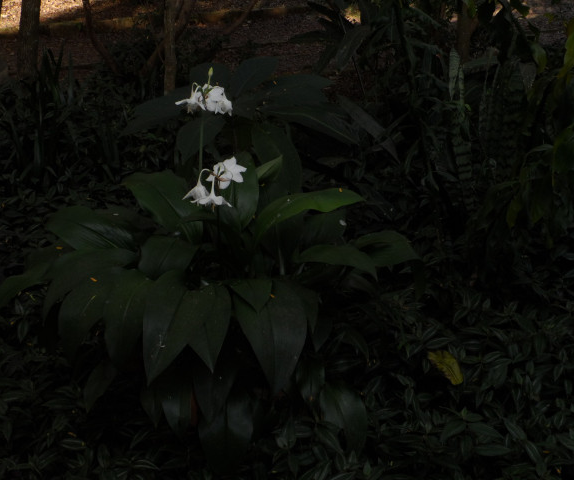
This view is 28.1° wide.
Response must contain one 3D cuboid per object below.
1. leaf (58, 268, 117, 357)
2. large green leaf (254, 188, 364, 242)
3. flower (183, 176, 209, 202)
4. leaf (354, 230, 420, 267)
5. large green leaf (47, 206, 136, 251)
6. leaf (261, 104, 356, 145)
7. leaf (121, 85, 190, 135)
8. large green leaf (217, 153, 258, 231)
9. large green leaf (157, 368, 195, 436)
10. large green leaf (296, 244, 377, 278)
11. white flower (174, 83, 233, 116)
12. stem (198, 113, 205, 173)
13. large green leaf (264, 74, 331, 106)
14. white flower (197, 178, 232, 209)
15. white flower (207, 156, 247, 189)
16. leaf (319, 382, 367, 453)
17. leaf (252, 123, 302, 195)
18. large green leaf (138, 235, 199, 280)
[{"bbox_3d":[-0.409,0.149,2.360,0.100,0.155,0.130,13,22,35],"label":"leaf"},{"bbox_3d":[0.047,-0.053,2.450,0.225,0.100,0.090,2,18,5],"label":"large green leaf"},{"bbox_3d":[-0.209,-0.117,2.650,0.053,0.054,0.053,14,24,34],"label":"flower"},{"bbox_3d":[0.230,0.019,2.720,0.175,0.055,0.113,3,20,8],"label":"leaf"},{"bbox_3d":[-0.462,-0.028,2.720,0.193,0.069,0.116,3,20,8],"label":"large green leaf"},{"bbox_3d":[0.063,-0.315,3.120,0.271,0.080,0.135,2,20,5],"label":"leaf"},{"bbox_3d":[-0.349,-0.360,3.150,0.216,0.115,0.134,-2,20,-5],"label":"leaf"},{"bbox_3d":[-0.104,-0.105,2.490,0.090,0.165,0.060,0,18,0],"label":"large green leaf"},{"bbox_3d":[-0.254,0.374,2.640,0.079,0.153,0.060,2,20,5],"label":"large green leaf"},{"bbox_3d":[0.106,0.045,2.440,0.170,0.055,0.075,4,18,11],"label":"large green leaf"},{"bbox_3d":[-0.175,-0.301,2.450,0.122,0.065,0.090,0,18,0],"label":"white flower"},{"bbox_3d":[-0.184,-0.210,2.470,0.012,0.135,0.012,0,18,0],"label":"stem"},{"bbox_3d":[0.028,-0.418,3.200,0.175,0.060,0.126,-6,21,-16],"label":"large green leaf"},{"bbox_3d":[-0.153,-0.098,2.390,0.078,0.065,0.070,0,18,0],"label":"white flower"},{"bbox_3d":[-0.138,-0.157,2.660,0.088,0.066,0.070,-6,21,-16],"label":"white flower"},{"bbox_3d":[0.128,0.405,2.620,0.097,0.139,0.080,-5,21,-13],"label":"leaf"},{"bbox_3d":[-0.024,-0.179,2.620,0.110,0.175,0.060,0,18,0],"label":"leaf"},{"bbox_3d":[-0.270,0.041,2.620,0.120,0.076,0.102,6,21,16],"label":"large green leaf"}]

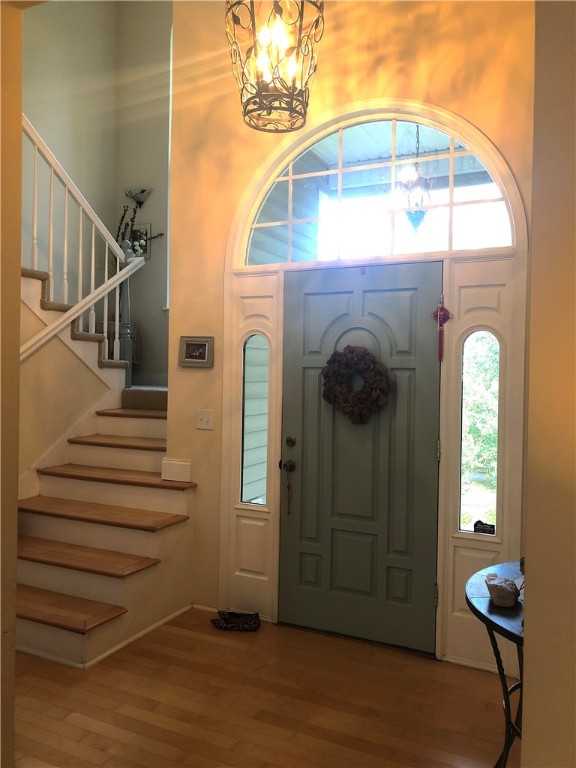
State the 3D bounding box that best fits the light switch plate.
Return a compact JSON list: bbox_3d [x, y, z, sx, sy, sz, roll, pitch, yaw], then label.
[{"bbox_3d":[-0.509,0.220,3.822,0.117,0.117,0.008,1,1,26],"label":"light switch plate"}]

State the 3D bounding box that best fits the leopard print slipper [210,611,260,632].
[{"bbox_3d":[-0.295,1.355,3.576,0.265,0.062,0.175,1,1,16],"label":"leopard print slipper"}]

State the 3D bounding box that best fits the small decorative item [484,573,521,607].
[{"bbox_3d":[0.629,0.602,1.821,0.092,0.074,0.080,1,1,26],"label":"small decorative item"}]

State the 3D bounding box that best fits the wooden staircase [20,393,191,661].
[{"bbox_3d":[-1.157,0.738,4.016,1.250,1.260,1.675,1,1,26],"label":"wooden staircase"}]

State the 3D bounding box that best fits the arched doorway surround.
[{"bbox_3d":[0.394,-0.058,3.427,1.730,2.910,0.140,1,1,26],"label":"arched doorway surround"}]

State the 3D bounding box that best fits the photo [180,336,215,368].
[{"bbox_3d":[-0.571,-0.198,3.842,0.245,0.192,0.025,1,1,26],"label":"photo"}]

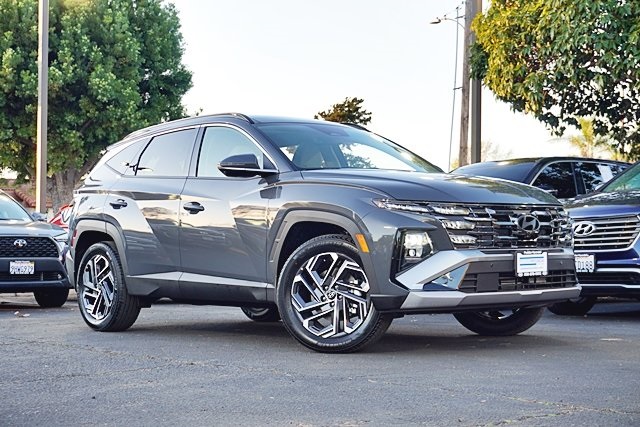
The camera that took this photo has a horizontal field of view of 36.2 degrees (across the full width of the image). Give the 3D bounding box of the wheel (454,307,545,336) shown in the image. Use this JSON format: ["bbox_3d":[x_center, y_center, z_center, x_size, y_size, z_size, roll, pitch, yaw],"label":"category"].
[{"bbox_3d":[1.298,0.531,7.192,0.730,0.730,0.235,-2,-3,22],"label":"wheel"}]

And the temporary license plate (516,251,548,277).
[{"bbox_3d":[1.297,0.307,5.978,0.315,0.160,0.025,2,-3,-42],"label":"temporary license plate"}]

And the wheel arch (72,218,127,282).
[{"bbox_3d":[-1.780,0.308,8.077,0.140,0.530,0.900,1,-3,-42],"label":"wheel arch"}]

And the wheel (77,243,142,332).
[{"bbox_3d":[-1.761,0.611,8.143,0.240,0.730,0.740,2,-3,-42],"label":"wheel"}]

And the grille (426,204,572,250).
[{"bbox_3d":[1.206,0.086,6.086,1.380,0.280,0.240,2,-3,-42],"label":"grille"}]

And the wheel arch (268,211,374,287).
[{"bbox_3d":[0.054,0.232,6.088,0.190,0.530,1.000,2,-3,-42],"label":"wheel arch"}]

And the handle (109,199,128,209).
[{"bbox_3d":[-1.610,-0.075,7.878,0.060,0.060,0.250,2,-3,-42],"label":"handle"}]

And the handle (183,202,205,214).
[{"bbox_3d":[-0.912,-0.036,7.069,0.060,0.080,0.240,1,-3,-42],"label":"handle"}]

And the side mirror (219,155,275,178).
[{"bbox_3d":[-0.485,-0.311,6.572,0.280,0.165,0.230,1,-3,-42],"label":"side mirror"}]

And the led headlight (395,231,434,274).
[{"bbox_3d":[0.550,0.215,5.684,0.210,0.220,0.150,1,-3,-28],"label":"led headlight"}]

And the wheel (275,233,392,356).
[{"bbox_3d":[0.102,0.500,6.095,0.740,0.730,0.240,-2,-3,24],"label":"wheel"}]

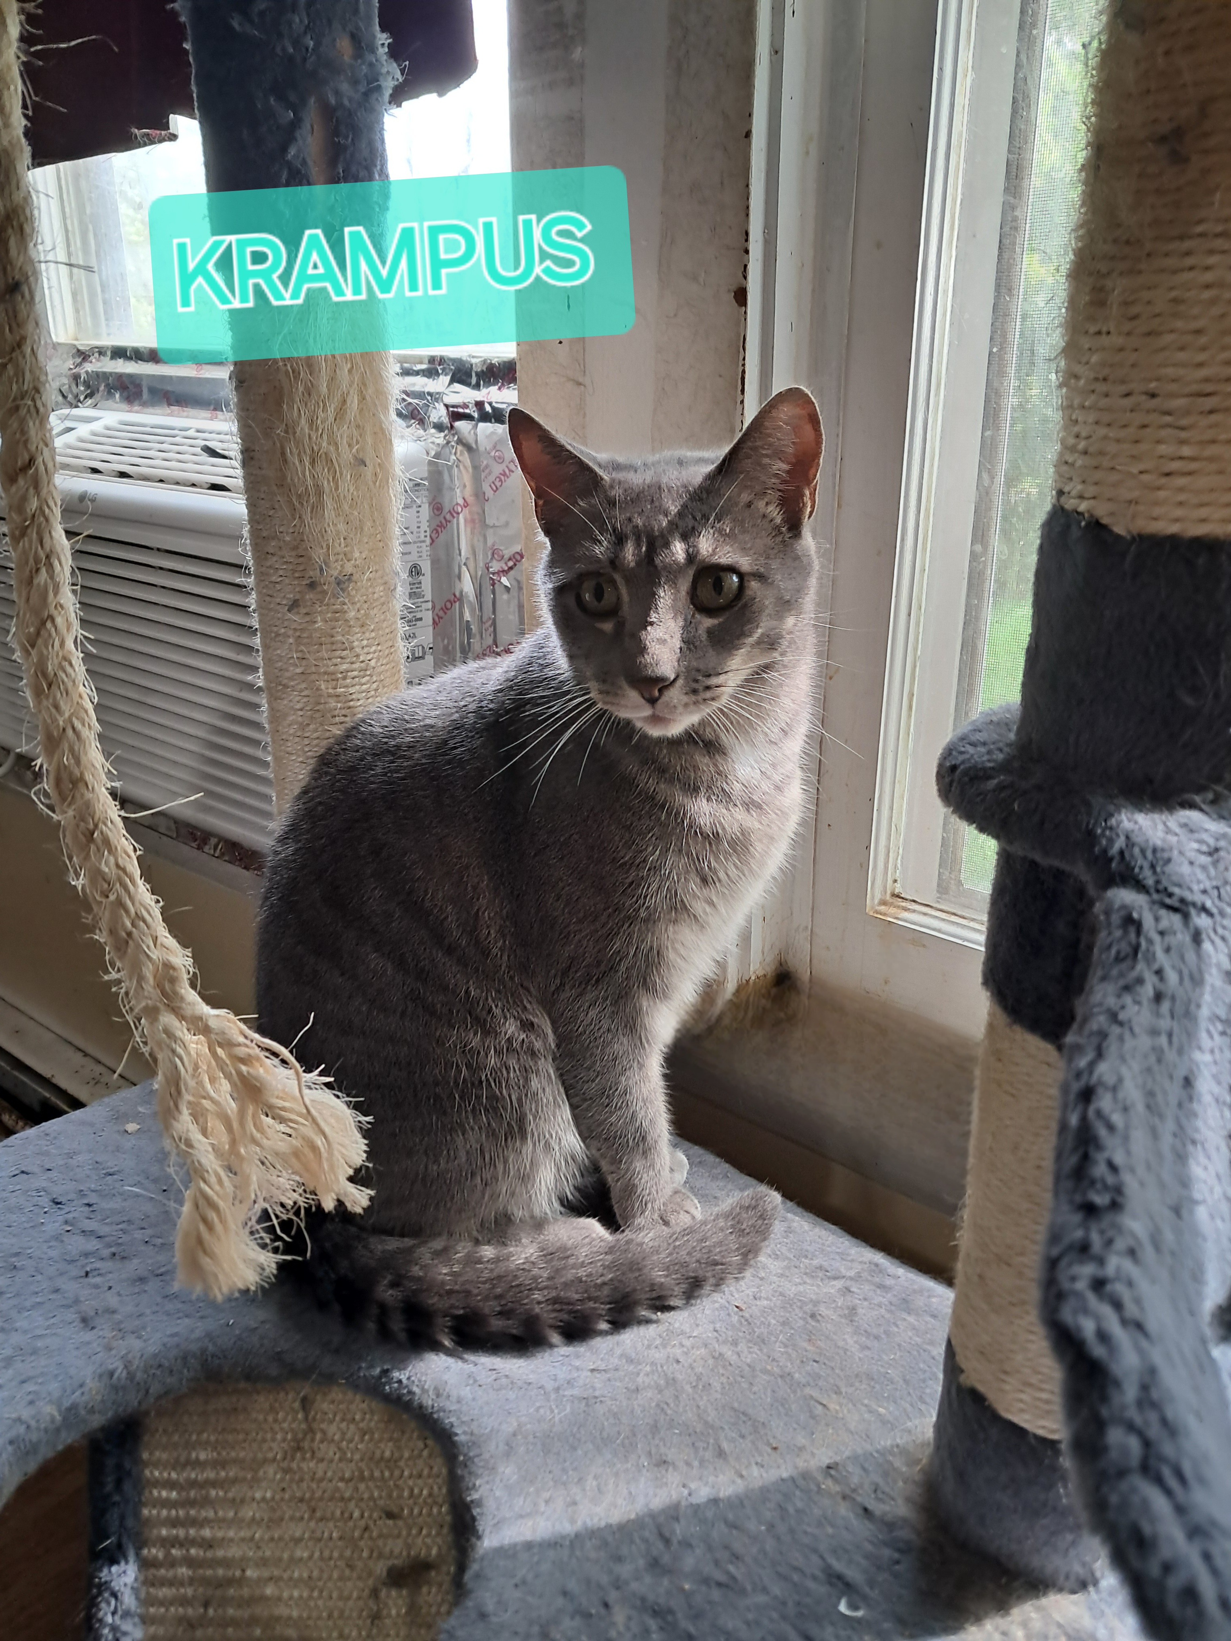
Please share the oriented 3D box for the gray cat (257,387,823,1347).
[{"bbox_3d":[-0.043,0.013,0.548,0.250,0.375,0.185,4,21,11],"label":"gray cat"}]

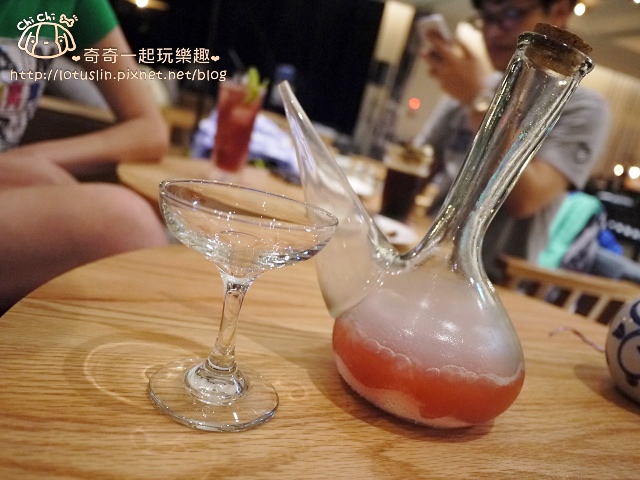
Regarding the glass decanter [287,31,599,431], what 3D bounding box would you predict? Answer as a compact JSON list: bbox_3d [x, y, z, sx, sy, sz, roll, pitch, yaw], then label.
[{"bbox_3d":[0.050,-0.013,0.297,0.176,0.231,0.114,13,13,0],"label":"glass decanter"}]

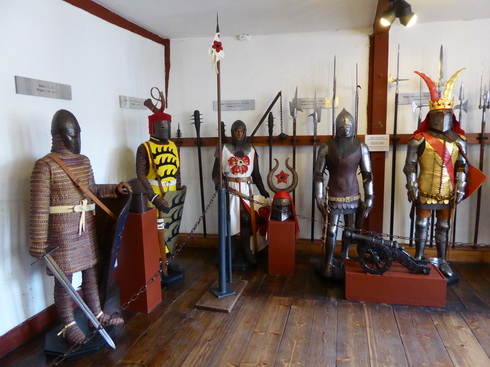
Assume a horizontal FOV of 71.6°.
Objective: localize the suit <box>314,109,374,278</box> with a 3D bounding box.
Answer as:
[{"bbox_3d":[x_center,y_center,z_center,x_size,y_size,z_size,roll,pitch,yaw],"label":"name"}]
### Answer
[{"bbox_3d":[1.062,0.093,3.776,0.620,1.810,0.450,1,8,11],"label":"suit"}]

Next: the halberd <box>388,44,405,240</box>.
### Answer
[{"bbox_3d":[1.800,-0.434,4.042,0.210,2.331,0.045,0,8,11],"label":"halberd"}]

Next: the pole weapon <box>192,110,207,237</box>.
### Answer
[{"bbox_3d":[-0.601,-0.107,4.652,0.150,1.752,0.150,-1,8,15],"label":"pole weapon"}]

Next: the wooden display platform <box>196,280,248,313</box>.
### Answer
[{"bbox_3d":[-0.214,1.114,3.413,0.323,0.025,0.598,1,9,15],"label":"wooden display platform"}]

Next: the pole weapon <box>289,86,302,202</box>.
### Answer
[{"bbox_3d":[0.626,-0.217,4.298,0.180,1.947,0.045,2,9,11],"label":"pole weapon"}]

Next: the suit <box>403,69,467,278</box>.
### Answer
[{"bbox_3d":[2.065,-0.114,3.729,0.610,2.196,0.450,1,9,15],"label":"suit"}]

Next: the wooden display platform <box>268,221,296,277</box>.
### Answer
[{"bbox_3d":[0.437,0.714,3.924,0.284,0.600,0.280,1,8,11],"label":"wooden display platform"}]

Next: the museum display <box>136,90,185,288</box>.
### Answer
[{"bbox_3d":[-0.901,0.132,3.773,0.560,1.832,0.460,-8,11,-40],"label":"museum display"}]

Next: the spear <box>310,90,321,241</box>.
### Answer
[{"bbox_3d":[0.869,-0.194,4.255,0.145,1.923,0.045,1,9,11],"label":"spear"}]

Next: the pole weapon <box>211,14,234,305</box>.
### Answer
[{"bbox_3d":[-0.230,-0.222,3.269,0.170,2.660,0.150,2,9,15],"label":"pole weapon"}]

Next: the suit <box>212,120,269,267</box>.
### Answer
[{"bbox_3d":[-0.034,0.132,3.988,0.620,1.729,0.450,-2,8,-6],"label":"suit"}]

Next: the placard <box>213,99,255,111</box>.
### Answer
[{"bbox_3d":[-0.144,-1.028,4.490,0.575,0.131,0.015,1,9,15],"label":"placard"}]

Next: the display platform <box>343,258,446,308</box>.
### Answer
[{"bbox_3d":[1.424,0.953,3.335,0.857,0.263,0.423,1,8,11],"label":"display platform"}]

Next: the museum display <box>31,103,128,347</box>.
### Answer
[{"bbox_3d":[-1.237,0.334,2.641,0.600,1.780,0.640,2,9,24],"label":"museum display"}]

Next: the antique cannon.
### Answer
[{"bbox_3d":[1.347,0.641,3.254,0.790,0.380,0.310,1,8,11],"label":"antique cannon"}]

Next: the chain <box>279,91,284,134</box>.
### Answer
[{"bbox_3d":[0.450,-0.852,4.175,0.030,0.519,0.030,1,8,11],"label":"chain"}]

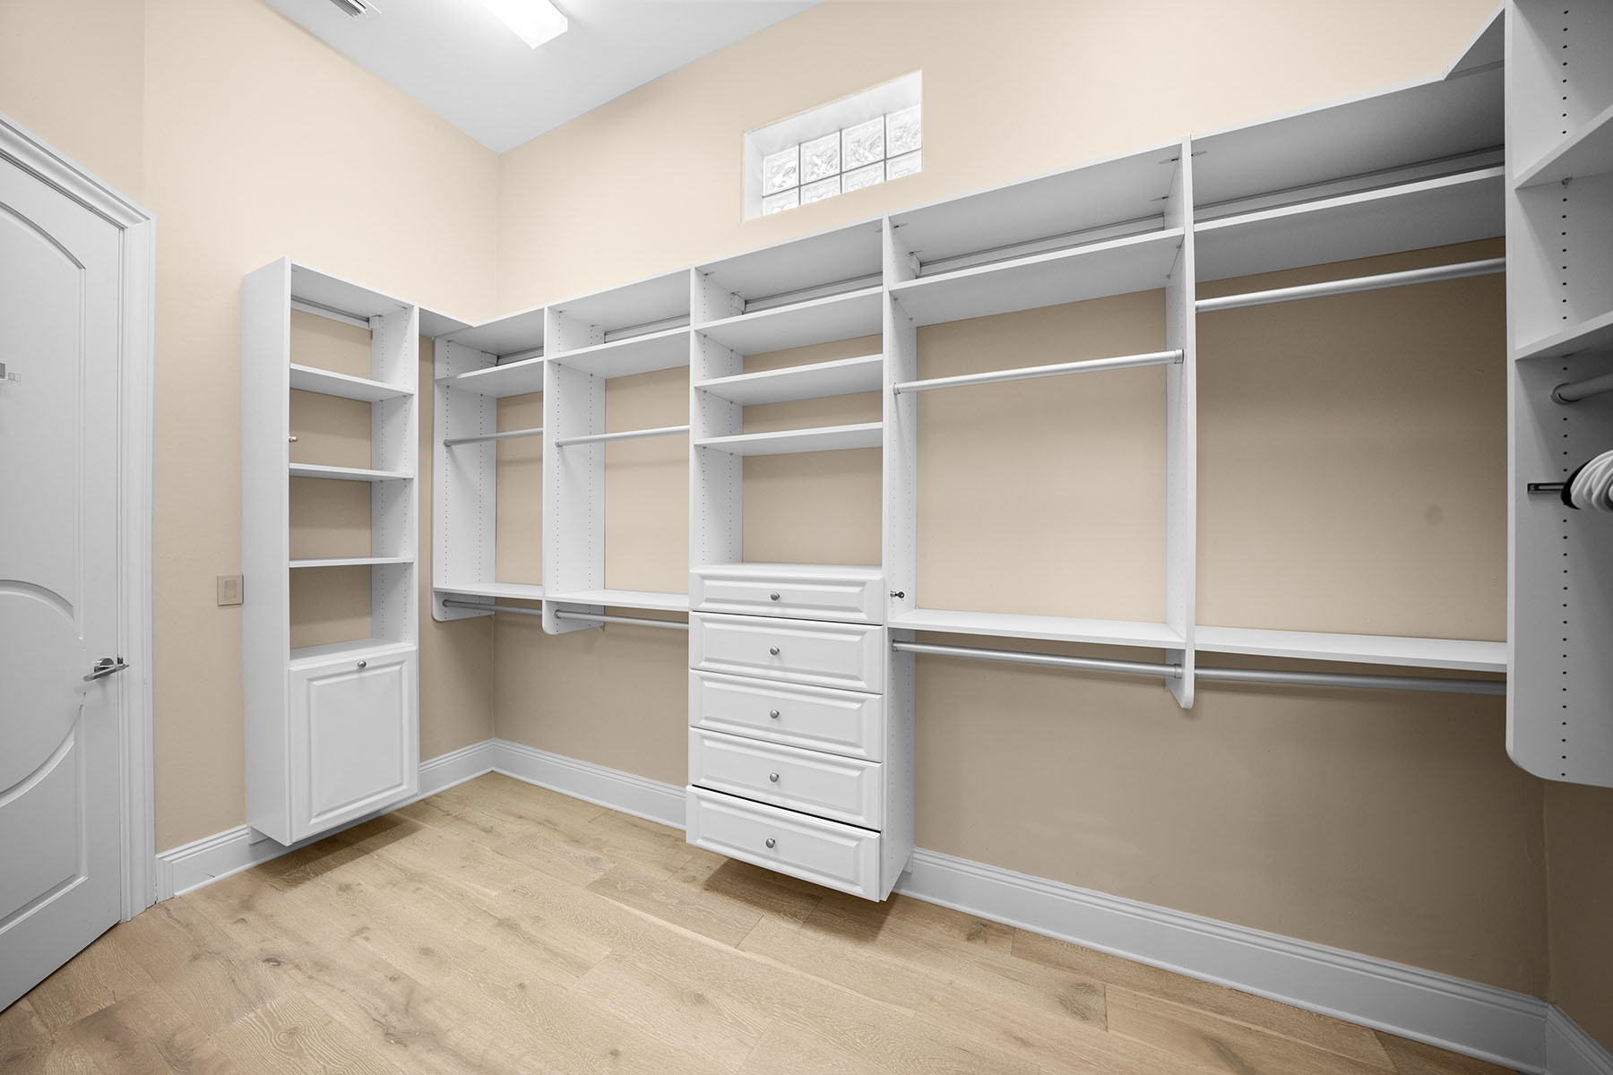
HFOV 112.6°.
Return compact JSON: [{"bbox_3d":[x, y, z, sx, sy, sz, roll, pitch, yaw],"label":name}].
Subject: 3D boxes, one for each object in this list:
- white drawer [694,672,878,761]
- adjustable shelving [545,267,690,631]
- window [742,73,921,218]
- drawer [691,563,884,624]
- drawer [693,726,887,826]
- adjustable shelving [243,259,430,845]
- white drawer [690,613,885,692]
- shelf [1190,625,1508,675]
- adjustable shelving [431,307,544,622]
[{"bbox_3d":[-0.031,0.625,2.060,0.771,0.217,0.320,0,0,25],"label":"white drawer"},{"bbox_3d":[-0.742,-0.309,2.432,0.847,1.476,0.347,0,0,25],"label":"adjustable shelving"},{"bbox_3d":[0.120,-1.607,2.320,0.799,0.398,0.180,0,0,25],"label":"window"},{"bbox_3d":[-0.031,0.208,2.060,0.771,0.163,0.320,0,0,25],"label":"drawer"},{"bbox_3d":[-0.031,0.846,2.060,0.771,0.217,0.320,0,0,25],"label":"drawer"},{"bbox_3d":[-2.002,0.056,2.297,0.347,2.200,0.470,0,0,25],"label":"adjustable shelving"},{"bbox_3d":[-0.031,0.404,2.060,0.771,0.216,0.320,0,0,25],"label":"white drawer"},{"bbox_3d":[1.448,0.288,1.401,0.789,0.021,0.345,0,0,25],"label":"shelf"},{"bbox_3d":[-1.495,-0.311,2.785,0.856,1.465,0.347,0,0,25],"label":"adjustable shelving"}]

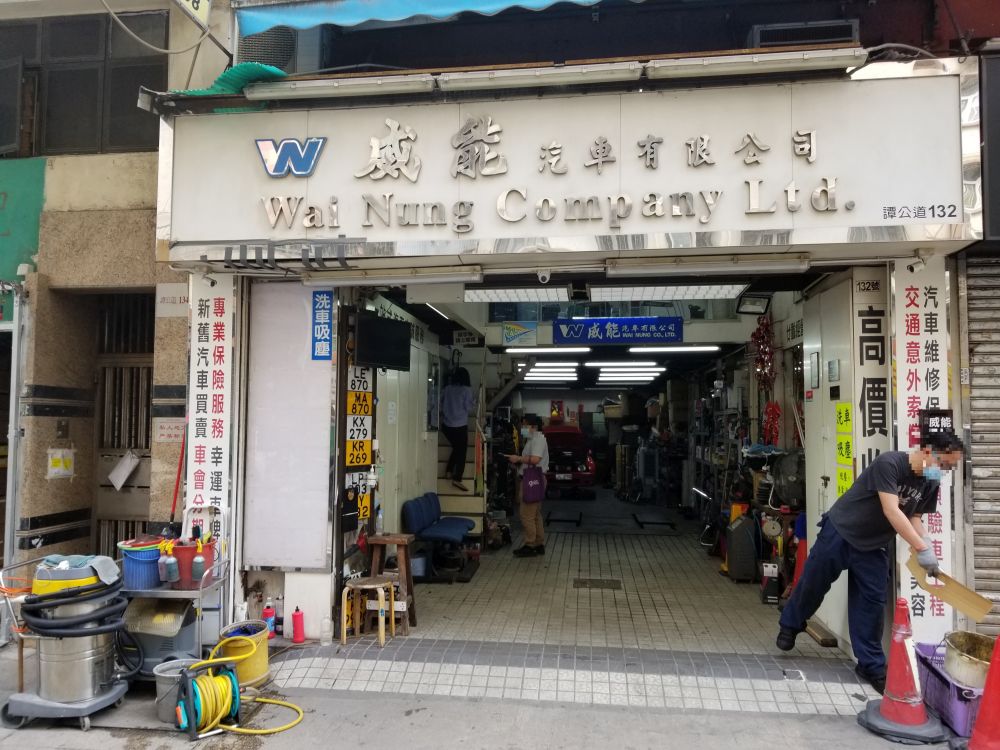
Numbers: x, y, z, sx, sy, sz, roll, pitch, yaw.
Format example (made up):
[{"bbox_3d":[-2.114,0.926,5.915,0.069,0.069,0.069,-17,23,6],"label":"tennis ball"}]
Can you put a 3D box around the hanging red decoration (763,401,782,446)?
[{"bbox_3d":[2.757,0.491,7.600,0.140,0.470,0.200,0,-3,7],"label":"hanging red decoration"}]

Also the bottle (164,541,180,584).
[{"bbox_3d":[-2.115,1.204,4.850,0.100,0.275,0.085,3,-5,-35],"label":"bottle"}]

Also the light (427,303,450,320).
[{"bbox_3d":[-0.640,-0.665,7.814,0.040,0.040,1.200,0,-3,8],"label":"light"}]

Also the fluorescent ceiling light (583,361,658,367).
[{"bbox_3d":[2.057,-0.182,12.771,1.220,0.080,0.100,0,-3,8],"label":"fluorescent ceiling light"}]

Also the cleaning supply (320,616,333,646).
[{"bbox_3d":[-1.216,1.786,5.270,0.077,0.205,0.077,0,-4,6],"label":"cleaning supply"}]

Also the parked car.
[{"bbox_3d":[1.418,1.879,17.117,1.650,1.440,4.100,0,-3,7],"label":"parked car"}]

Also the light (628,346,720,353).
[{"bbox_3d":[2.419,-0.351,10.412,1.220,0.070,0.070,0,-4,6],"label":"light"}]

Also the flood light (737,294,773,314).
[{"bbox_3d":[2.272,-0.638,6.707,0.280,0.090,0.230,0,-41,-4],"label":"flood light"}]

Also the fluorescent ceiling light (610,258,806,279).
[{"bbox_3d":[1.326,-0.702,4.825,1.260,0.095,0.100,0,-4,6],"label":"fluorescent ceiling light"}]

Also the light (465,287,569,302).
[{"bbox_3d":[-0.037,-0.686,6.242,1.200,0.080,0.600,0,-4,6],"label":"light"}]

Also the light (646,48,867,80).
[{"bbox_3d":[1.509,-1.827,4.429,1.260,0.085,0.100,0,-4,6],"label":"light"}]

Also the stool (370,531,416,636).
[{"bbox_3d":[-0.825,1.569,5.662,0.340,0.685,0.320,0,-4,6],"label":"stool"}]

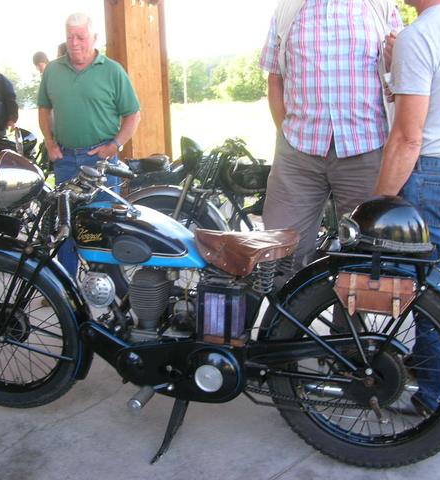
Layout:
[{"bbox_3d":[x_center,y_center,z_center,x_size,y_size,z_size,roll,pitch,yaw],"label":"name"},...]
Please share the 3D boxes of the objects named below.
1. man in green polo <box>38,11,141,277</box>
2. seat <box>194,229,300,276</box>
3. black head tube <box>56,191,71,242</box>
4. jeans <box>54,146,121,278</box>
[{"bbox_3d":[-0.742,-0.425,3.739,0.580,1.690,0.360,0,11,4],"label":"man in green polo"},{"bbox_3d":[0.075,0.033,2.077,0.320,0.145,0.280,3,13,20],"label":"seat"},{"bbox_3d":[-0.553,-0.083,2.285,0.050,0.180,0.050,3,12,-1],"label":"black head tube"},{"bbox_3d":[-0.767,-0.086,3.803,0.410,0.980,0.310,0,11,4],"label":"jeans"}]

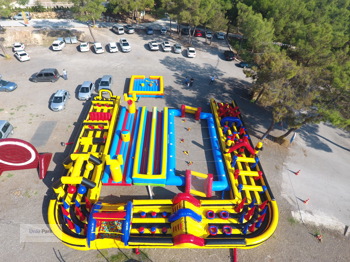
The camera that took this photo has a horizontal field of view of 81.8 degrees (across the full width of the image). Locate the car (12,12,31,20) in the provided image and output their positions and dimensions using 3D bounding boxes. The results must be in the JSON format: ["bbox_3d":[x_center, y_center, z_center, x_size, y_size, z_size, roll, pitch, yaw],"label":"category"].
[{"bbox_3d":[-40.742,-30.637,53.845,4.350,1.470,1.740,-4,44,-7],"label":"car"}]

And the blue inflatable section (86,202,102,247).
[{"bbox_3d":[-7.071,8.250,18.434,0.750,2.100,3.900,-1,46,0],"label":"blue inflatable section"}]

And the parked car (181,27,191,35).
[{"bbox_3d":[2.587,-25.418,51.401,1.770,1.470,4.200,-6,46,-6],"label":"parked car"}]

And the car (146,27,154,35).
[{"bbox_3d":[-7.170,-29.160,58.050,1.740,1.470,4.260,-2,42,-3],"label":"car"}]

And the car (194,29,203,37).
[{"bbox_3d":[6.470,-27.328,55.859,1.740,1.480,4.100,1,44,-1],"label":"car"}]

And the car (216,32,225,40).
[{"bbox_3d":[12.440,-26.200,55.160,1.680,1.410,4.090,5,42,5],"label":"car"}]

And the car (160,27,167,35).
[{"bbox_3d":[-2.817,-25.793,51.823,1.720,1.450,4.100,-2,46,-1],"label":"car"}]

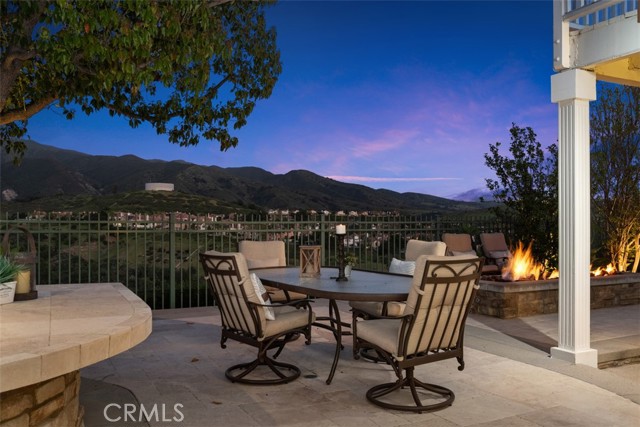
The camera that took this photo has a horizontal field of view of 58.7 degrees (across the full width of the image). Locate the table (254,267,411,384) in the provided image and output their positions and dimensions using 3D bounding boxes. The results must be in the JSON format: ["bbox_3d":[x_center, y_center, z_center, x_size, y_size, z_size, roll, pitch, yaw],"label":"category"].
[{"bbox_3d":[0.125,0.902,4.780,1.210,0.725,2.140,0,0,-29],"label":"table"}]

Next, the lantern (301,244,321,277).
[{"bbox_3d":[-0.081,0.405,4.850,0.165,0.270,0.165,0,0,14],"label":"lantern"}]

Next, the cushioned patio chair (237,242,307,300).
[{"bbox_3d":[-0.494,0.770,5.789,0.620,0.990,0.730,0,0,-26],"label":"cushioned patio chair"}]

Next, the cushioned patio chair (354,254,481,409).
[{"bbox_3d":[0.641,0.770,3.784,0.620,0.990,0.730,0,0,-34],"label":"cushioned patio chair"}]

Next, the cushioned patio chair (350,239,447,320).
[{"bbox_3d":[0.697,0.770,5.078,0.730,0.990,0.620,0,0,-31],"label":"cushioned patio chair"}]

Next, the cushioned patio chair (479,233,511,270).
[{"bbox_3d":[3.070,0.800,9.300,0.660,0.930,0.760,0,0,-29],"label":"cushioned patio chair"}]

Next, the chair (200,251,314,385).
[{"bbox_3d":[-0.472,0.770,4.325,0.730,0.990,0.620,0,0,-40],"label":"chair"}]

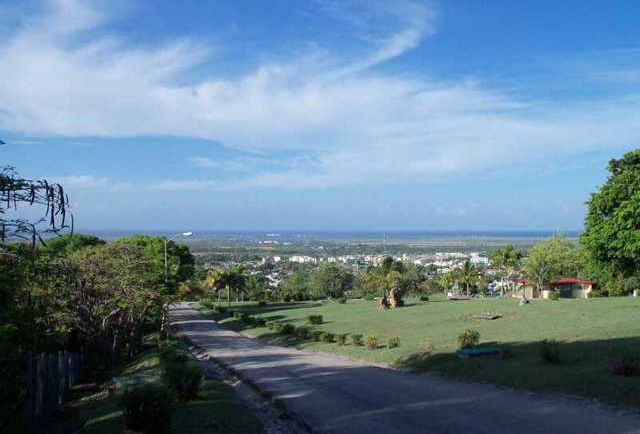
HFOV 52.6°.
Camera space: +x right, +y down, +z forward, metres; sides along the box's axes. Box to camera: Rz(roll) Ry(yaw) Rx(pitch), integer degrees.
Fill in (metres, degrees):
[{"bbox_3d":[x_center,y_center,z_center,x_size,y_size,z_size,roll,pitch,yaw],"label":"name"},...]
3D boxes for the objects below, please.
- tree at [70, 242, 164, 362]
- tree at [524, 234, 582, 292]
[{"bbox_3d":[-7.823,3.265,25.000,3.632,4.636,3.450,0,-1,-17],"label":"tree"},{"bbox_3d":[36.648,7.487,102.000,8.827,9.142,8.386,0,-1,20],"label":"tree"}]

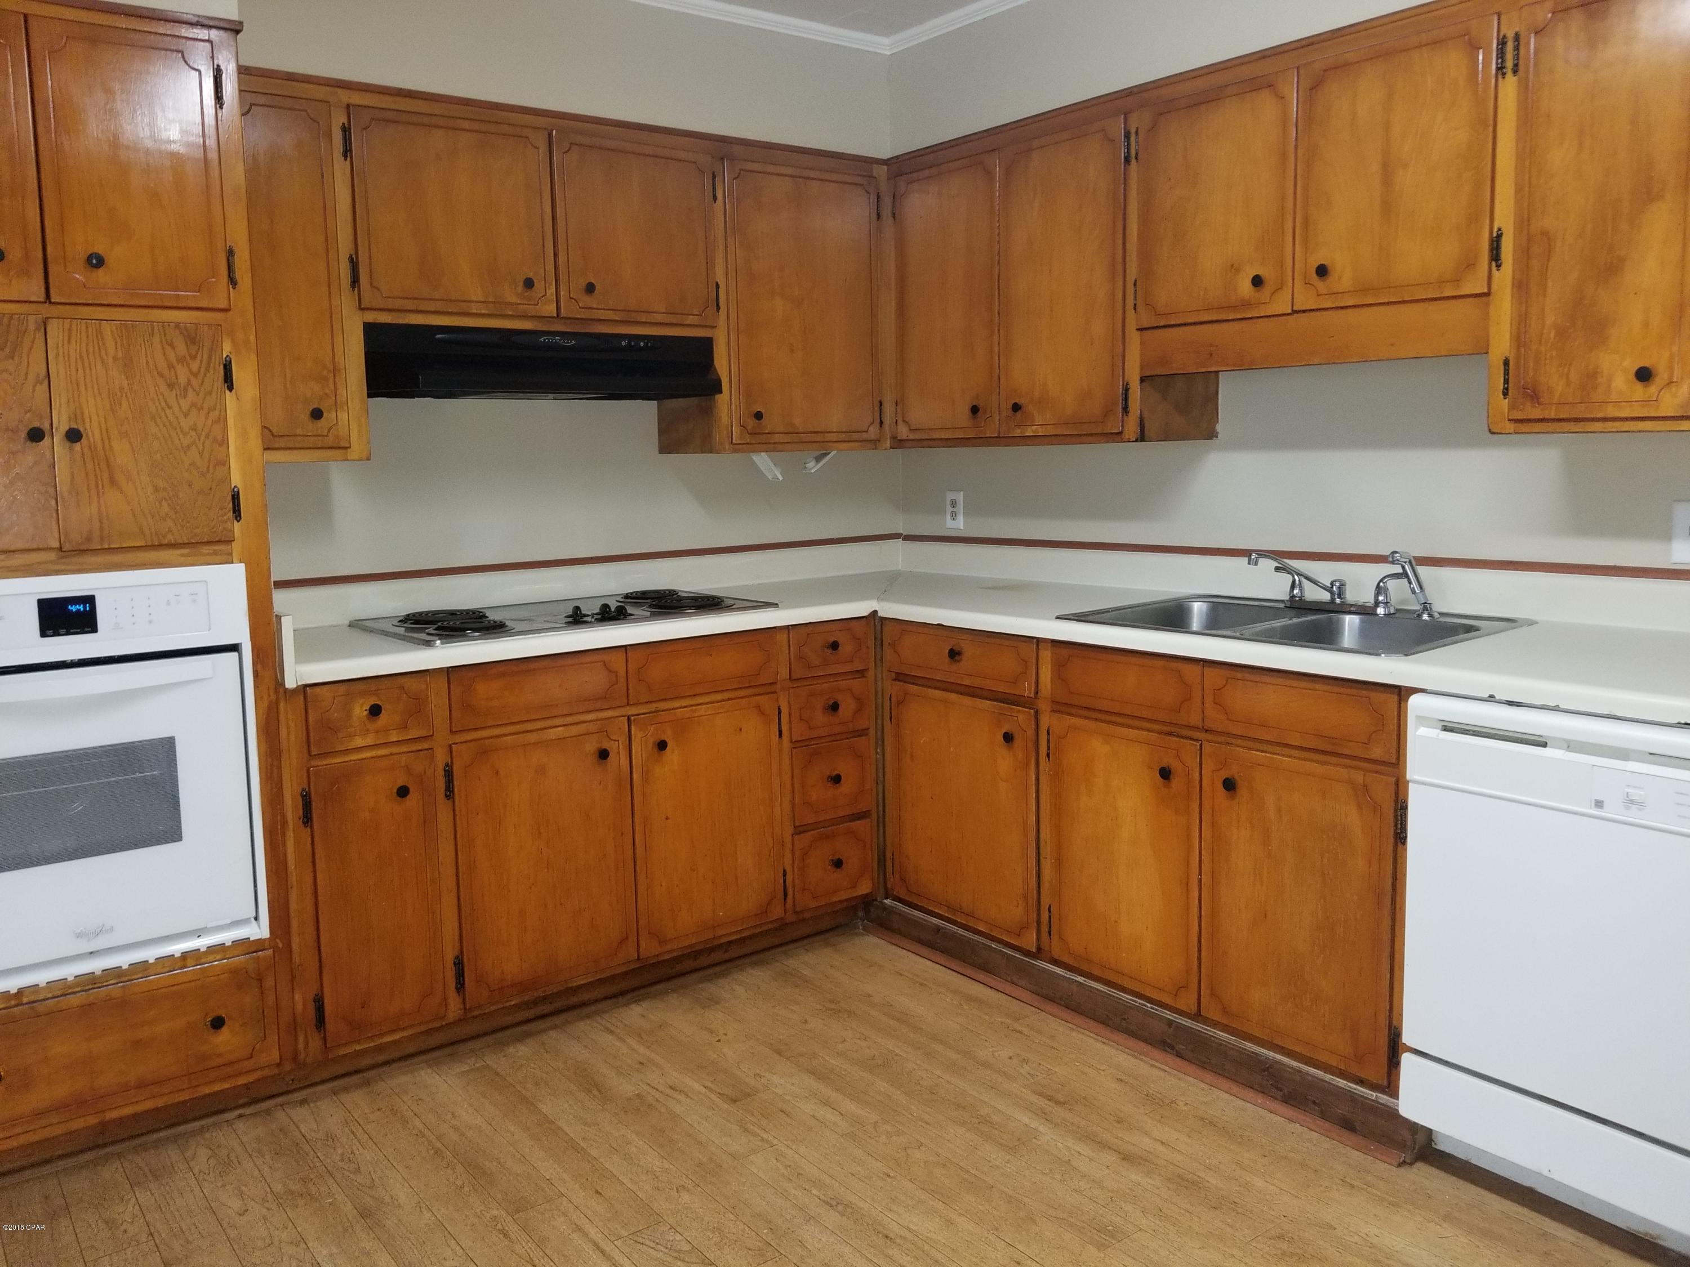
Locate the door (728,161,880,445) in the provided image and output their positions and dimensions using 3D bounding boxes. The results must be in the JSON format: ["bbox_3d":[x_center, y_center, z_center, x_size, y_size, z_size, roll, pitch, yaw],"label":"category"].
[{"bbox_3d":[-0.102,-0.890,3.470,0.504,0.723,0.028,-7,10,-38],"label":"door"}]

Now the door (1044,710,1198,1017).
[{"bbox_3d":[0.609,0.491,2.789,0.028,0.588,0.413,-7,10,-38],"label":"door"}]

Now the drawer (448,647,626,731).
[{"bbox_3d":[-0.789,0.099,2.921,0.409,0.135,0.430,-7,10,-38],"label":"drawer"}]

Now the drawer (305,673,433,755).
[{"bbox_3d":[-1.081,0.143,2.749,0.248,0.140,0.380,-7,10,-36],"label":"drawer"}]

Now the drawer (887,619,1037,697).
[{"bbox_3d":[0.438,0.032,3.242,0.430,0.140,0.538,-7,10,-38],"label":"drawer"}]

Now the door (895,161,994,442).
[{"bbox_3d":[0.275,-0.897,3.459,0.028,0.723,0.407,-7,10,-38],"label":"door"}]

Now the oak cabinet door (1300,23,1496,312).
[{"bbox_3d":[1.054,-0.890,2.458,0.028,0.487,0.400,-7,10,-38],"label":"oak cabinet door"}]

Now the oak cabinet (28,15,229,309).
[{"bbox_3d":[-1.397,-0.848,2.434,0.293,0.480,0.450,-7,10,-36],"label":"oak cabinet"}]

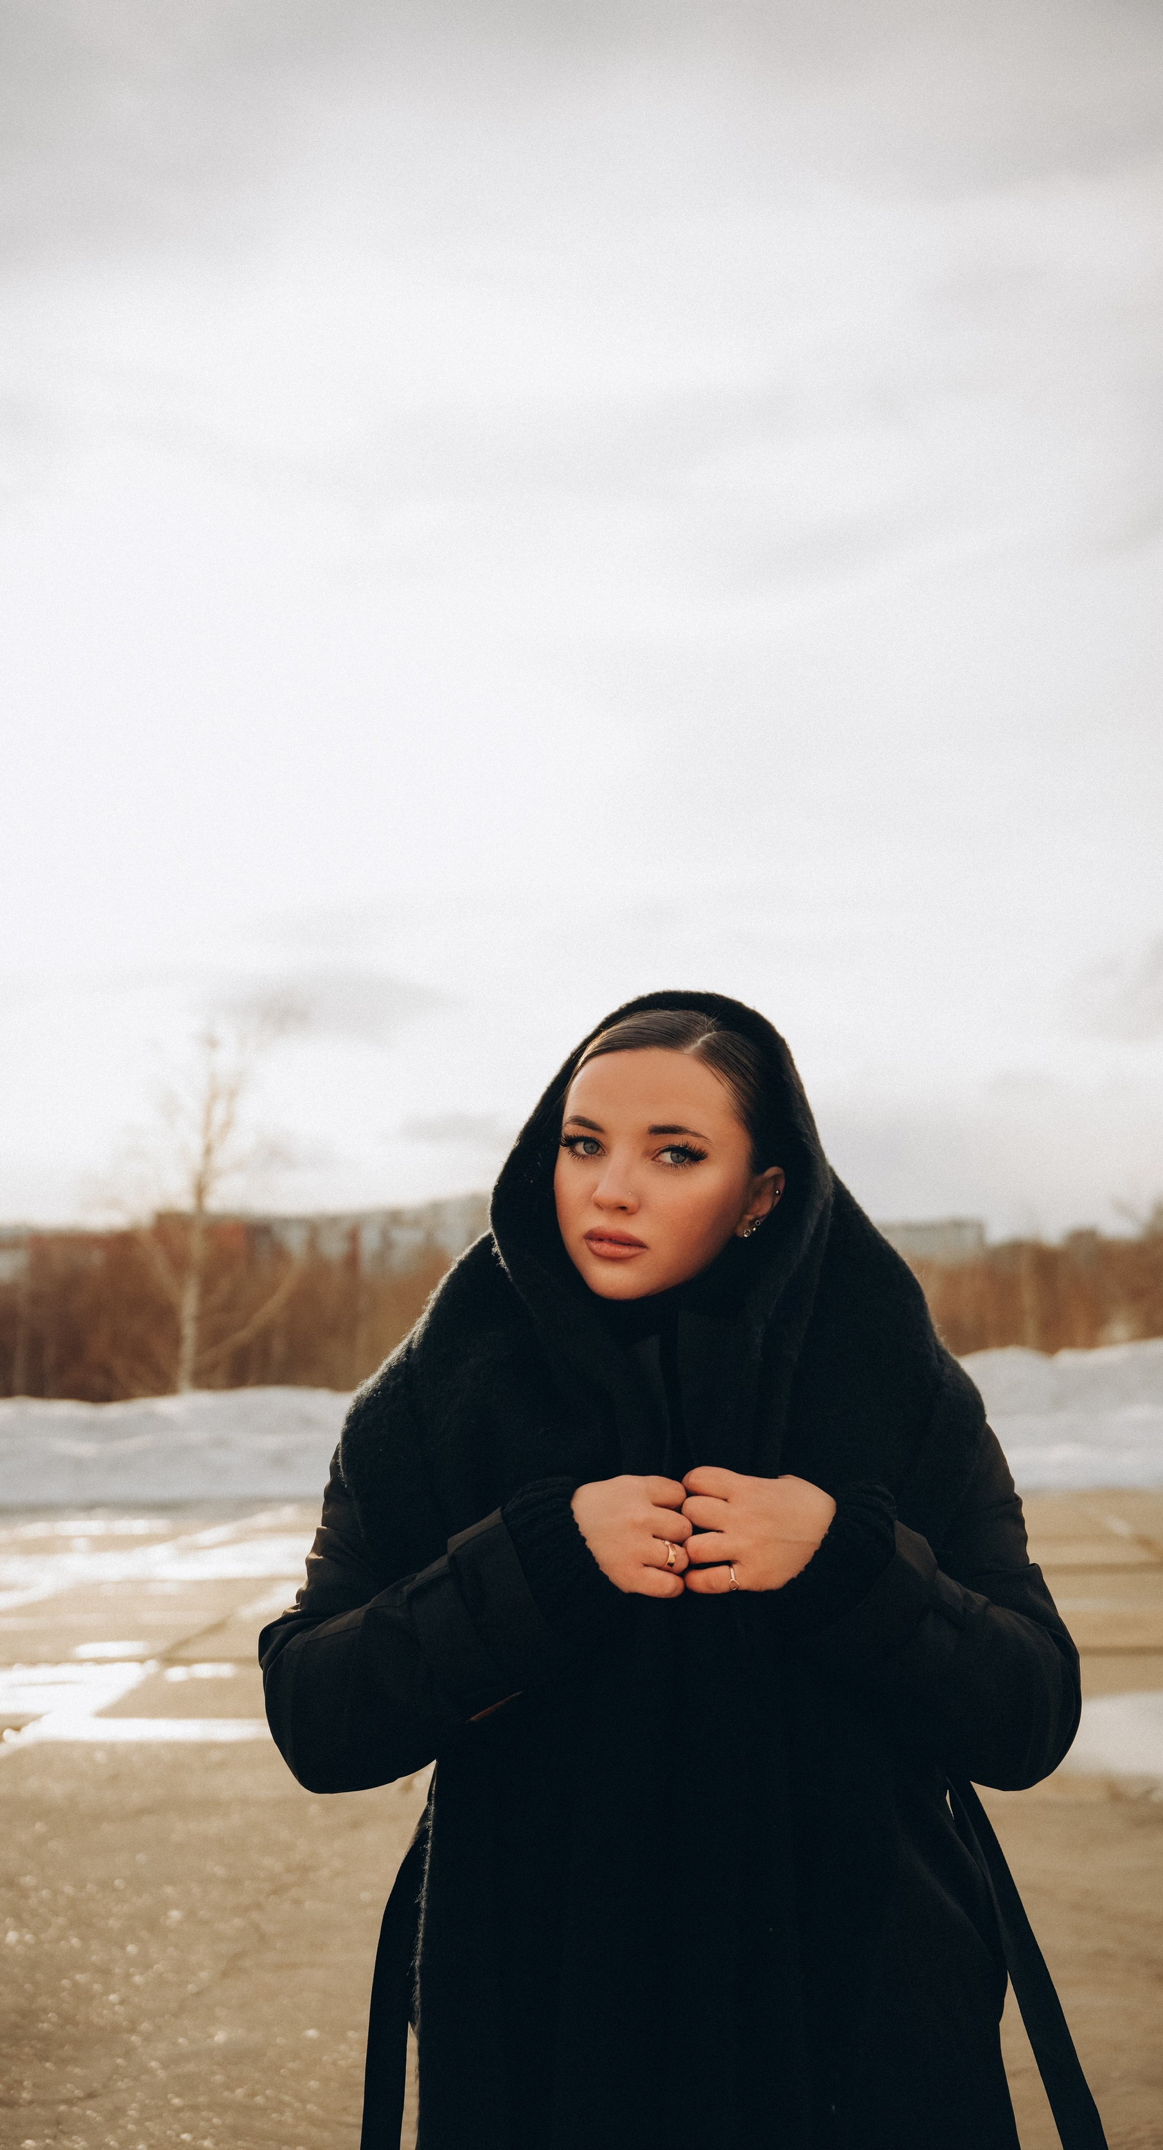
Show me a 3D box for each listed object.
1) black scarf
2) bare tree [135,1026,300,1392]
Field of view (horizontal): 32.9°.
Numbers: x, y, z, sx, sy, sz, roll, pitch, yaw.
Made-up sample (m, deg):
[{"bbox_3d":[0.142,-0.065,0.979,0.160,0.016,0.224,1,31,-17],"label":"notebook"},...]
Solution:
[{"bbox_3d":[0.063,0.426,1.377,0.490,1.000,0.380,-1,-7,0],"label":"black scarf"},{"bbox_3d":[-5.271,1.980,27.986,2.500,5.524,2.500,-1,-7,0],"label":"bare tree"}]

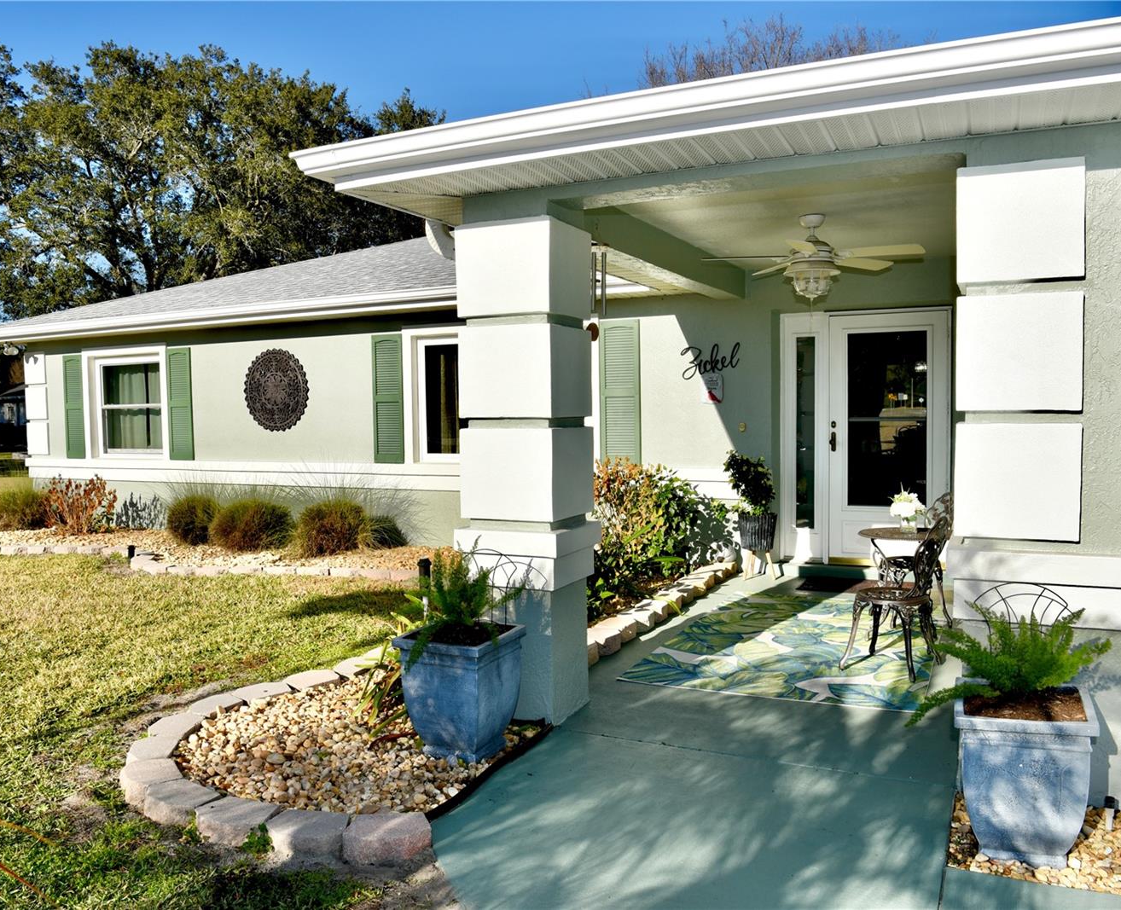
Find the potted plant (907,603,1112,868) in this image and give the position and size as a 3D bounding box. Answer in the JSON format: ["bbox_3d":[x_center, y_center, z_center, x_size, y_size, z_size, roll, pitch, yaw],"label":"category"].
[{"bbox_3d":[1.402,0.857,2.873,0.589,0.798,0.532,1,3,25],"label":"potted plant"}]

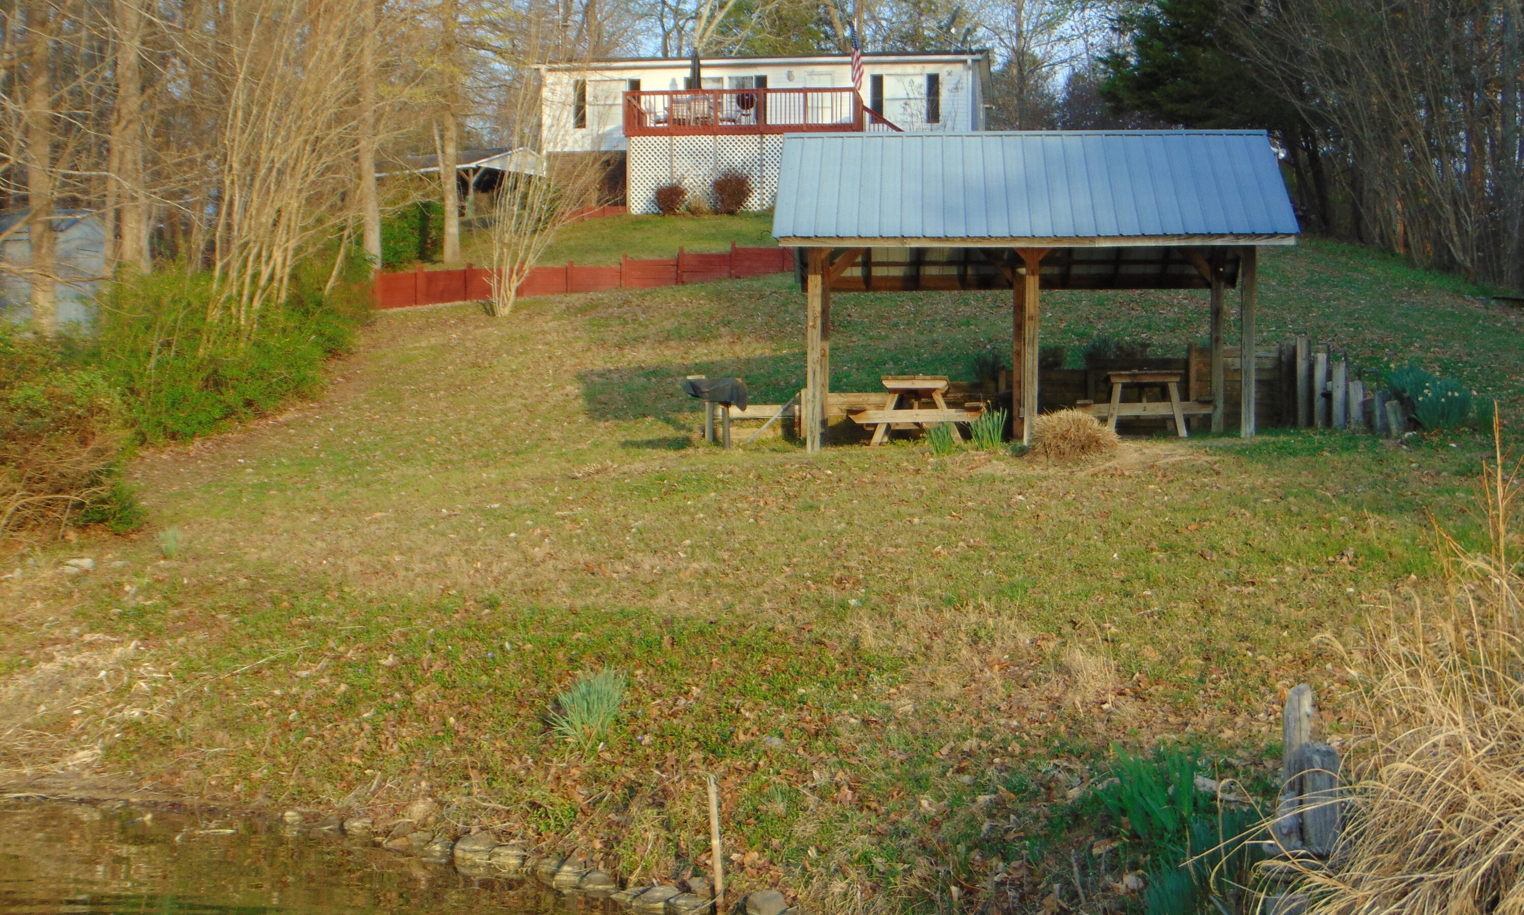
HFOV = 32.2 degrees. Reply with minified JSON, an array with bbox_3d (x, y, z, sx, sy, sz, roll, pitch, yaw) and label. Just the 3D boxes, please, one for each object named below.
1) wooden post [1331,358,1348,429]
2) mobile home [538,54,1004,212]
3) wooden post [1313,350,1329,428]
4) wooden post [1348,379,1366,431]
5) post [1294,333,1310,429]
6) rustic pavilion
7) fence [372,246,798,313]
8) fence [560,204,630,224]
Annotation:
[{"bbox_3d":[6.692,-0.721,30.600,0.145,0.807,0.145,0,-2,3],"label":"wooden post"},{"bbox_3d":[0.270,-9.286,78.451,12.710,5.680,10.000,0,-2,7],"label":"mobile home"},{"bbox_3d":[6.586,-0.796,31.100,0.140,0.904,0.140,0,-2,3],"label":"wooden post"},{"bbox_3d":[6.799,-0.596,30.200,0.150,0.592,0.150,0,-2,3],"label":"wooden post"},{"bbox_3d":[6.457,-0.905,31.500,0.145,1.115,0.145,0,-2,3],"label":"post"},{"bbox_3d":[3.033,-1.893,30.433,5.540,3.740,5.100,0,-2,3],"label":"rustic pavilion"},{"bbox_3d":[-3.849,-3.926,57.500,9.300,1.420,0.200,0,-2,5],"label":"fence"},{"bbox_3d":[-4.610,-6.727,72.800,1.850,0.550,0.150,0,-2,7],"label":"fence"}]

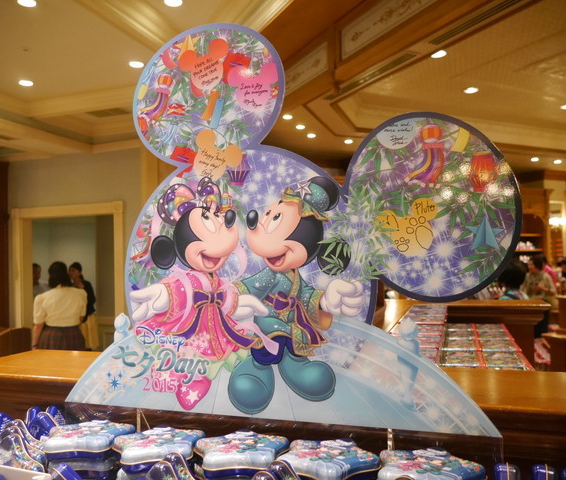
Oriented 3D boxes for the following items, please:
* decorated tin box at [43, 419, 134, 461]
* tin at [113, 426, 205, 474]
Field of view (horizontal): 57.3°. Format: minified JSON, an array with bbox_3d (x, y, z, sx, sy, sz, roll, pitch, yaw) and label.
[{"bbox_3d":[-0.396,0.403,1.066,0.176,0.043,0.160,-1,-2,-8],"label":"decorated tin box"},{"bbox_3d":[-0.240,0.401,1.008,0.176,0.043,0.160,-1,-2,-12],"label":"tin"}]

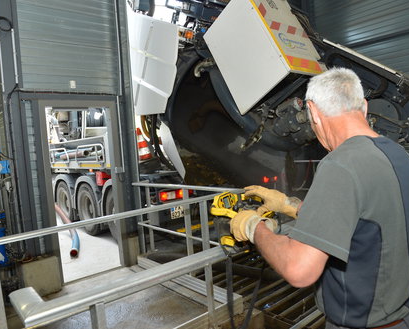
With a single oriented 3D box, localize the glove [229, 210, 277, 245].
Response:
[{"bbox_3d":[0.158,0.209,1.110,0.110,0.105,0.165,-28,21,-36],"label":"glove"}]

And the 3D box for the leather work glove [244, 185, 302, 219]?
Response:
[{"bbox_3d":[0.250,0.132,1.210,0.215,0.100,0.110,15,9,12],"label":"leather work glove"}]

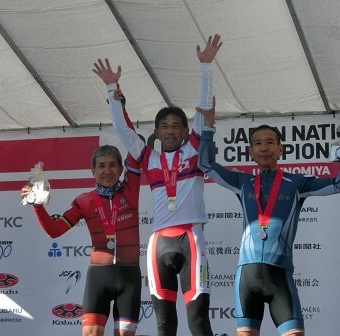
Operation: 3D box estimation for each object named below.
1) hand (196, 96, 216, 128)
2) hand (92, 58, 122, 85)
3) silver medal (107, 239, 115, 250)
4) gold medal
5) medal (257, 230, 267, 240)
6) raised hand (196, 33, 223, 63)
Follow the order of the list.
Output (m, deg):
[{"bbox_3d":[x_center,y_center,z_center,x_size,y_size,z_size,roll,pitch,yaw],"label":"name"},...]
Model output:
[{"bbox_3d":[0.212,-0.314,6.300,0.080,0.175,0.100,1,-8,41],"label":"hand"},{"bbox_3d":[-0.357,-0.551,6.350,0.150,0.165,0.055,-24,-3,4],"label":"hand"},{"bbox_3d":[-0.339,0.442,6.380,0.048,0.055,0.007,-1,-8,6],"label":"silver medal"},{"bbox_3d":[0.010,0.219,6.270,0.049,0.058,0.007,-2,-8,7],"label":"gold medal"},{"bbox_3d":[0.500,0.365,6.070,0.048,0.054,0.007,-2,-8,10],"label":"medal"},{"bbox_3d":[0.225,-0.685,6.350,0.130,0.175,0.055,17,-3,5],"label":"raised hand"}]

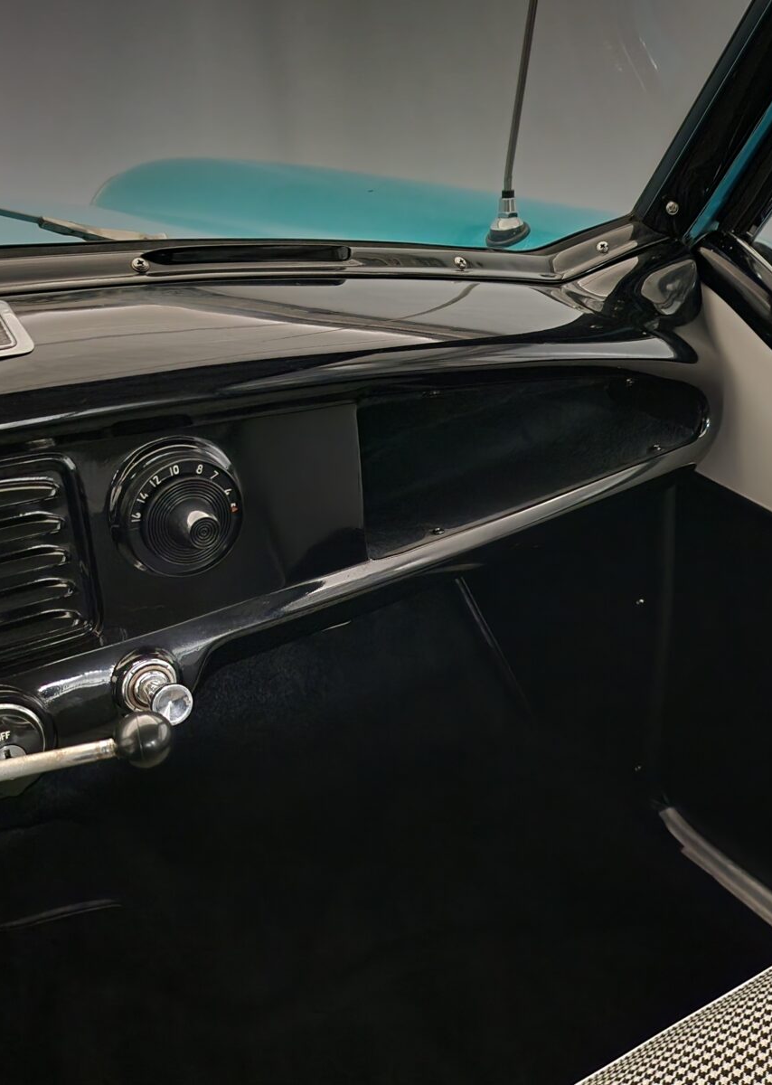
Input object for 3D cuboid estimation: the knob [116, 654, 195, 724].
[{"bbox_3d":[-0.132,0.089,0.585,0.038,0.038,0.046,-17,16,-28],"label":"knob"}]

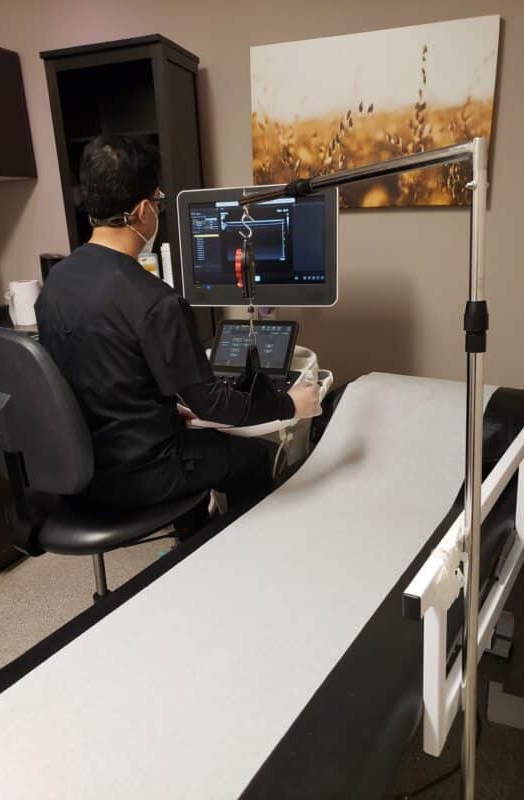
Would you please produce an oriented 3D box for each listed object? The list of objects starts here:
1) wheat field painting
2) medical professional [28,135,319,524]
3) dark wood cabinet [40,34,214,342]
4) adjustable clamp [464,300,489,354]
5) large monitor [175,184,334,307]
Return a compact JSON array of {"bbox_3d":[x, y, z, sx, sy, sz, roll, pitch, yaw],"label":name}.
[{"bbox_3d":[0.406,-1.063,2.317,0.914,0.610,0.035,2,18,17],"label":"wheat field painting"},{"bbox_3d":[-0.236,0.061,1.692,0.650,1.470,0.700,13,23,42],"label":"medical professional"},{"bbox_3d":[-0.500,-0.405,2.634,0.490,1.970,0.370,2,18,17],"label":"dark wood cabinet"},{"bbox_3d":[0.372,-0.127,1.048,0.042,0.096,0.042,2,18,17],"label":"adjustable clamp"},{"bbox_3d":[-0.012,-0.498,1.970,0.540,0.374,0.060,3,16,20],"label":"large monitor"}]

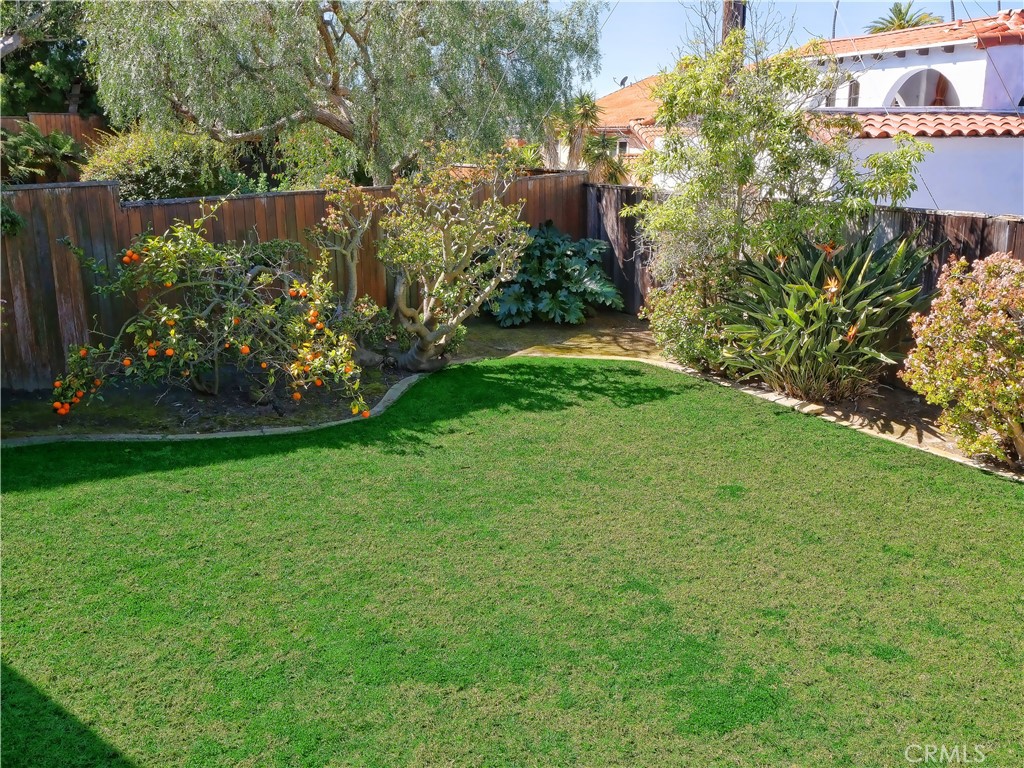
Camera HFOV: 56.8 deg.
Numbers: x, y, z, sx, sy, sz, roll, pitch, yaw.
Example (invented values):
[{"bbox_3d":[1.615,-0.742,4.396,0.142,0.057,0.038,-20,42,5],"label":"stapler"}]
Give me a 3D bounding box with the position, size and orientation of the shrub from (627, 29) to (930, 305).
[{"bbox_3d":[2.910,-2.002,10.657,3.000,3.550,2.400,4,16,14],"label":"shrub"}]

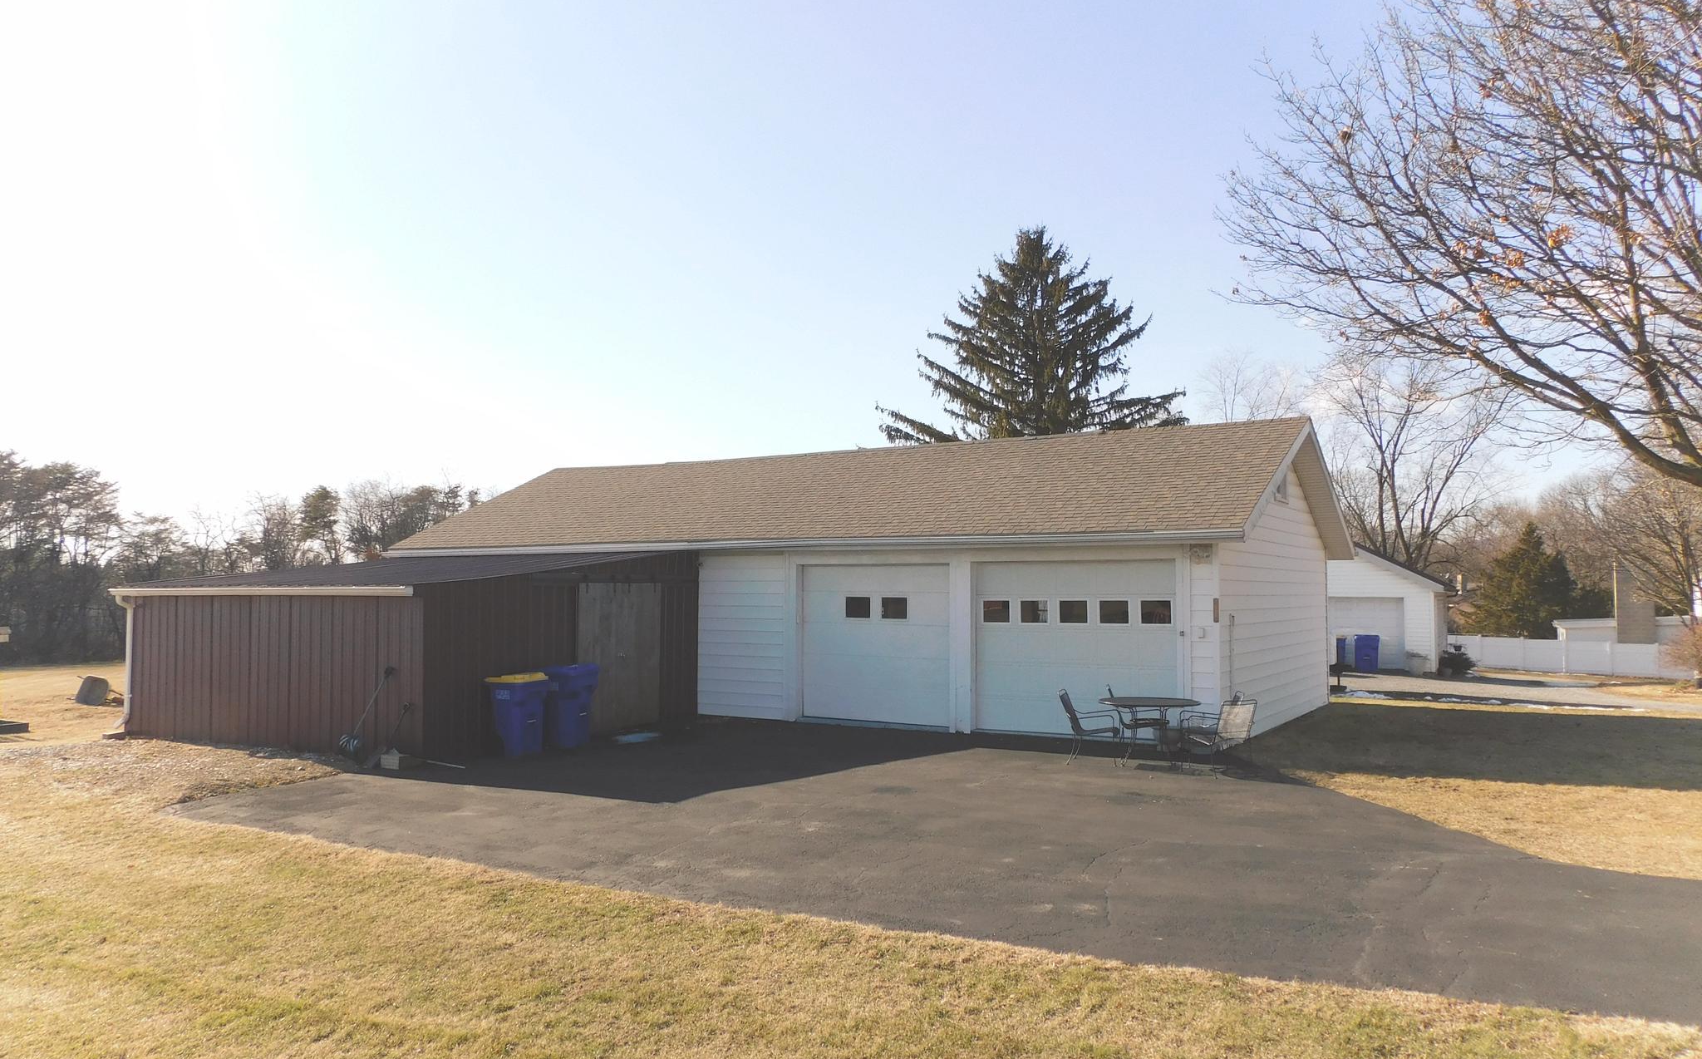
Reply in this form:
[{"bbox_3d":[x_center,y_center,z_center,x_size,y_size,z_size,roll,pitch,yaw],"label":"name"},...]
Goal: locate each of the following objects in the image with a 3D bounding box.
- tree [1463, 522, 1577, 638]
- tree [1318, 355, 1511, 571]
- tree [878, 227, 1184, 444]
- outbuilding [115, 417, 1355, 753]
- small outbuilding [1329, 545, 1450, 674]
[{"bbox_3d":[35.164,3.413,61.890,6.100,7.595,6.100,-2,-4,32],"label":"tree"},{"bbox_3d":[22.915,-0.760,48.103,7.800,12.674,7.800,-2,-4,32],"label":"tree"},{"bbox_3d":[5.554,-2.492,36.184,9.600,13.432,9.600,-2,-4,32],"label":"tree"},{"bbox_3d":[-1.316,0.768,20.805,16.900,5.010,14.050,-2,-4,32],"label":"outbuilding"},{"bbox_3d":[16.700,2.440,37.949,4.850,3.850,6.450,-2,-4,32],"label":"small outbuilding"}]

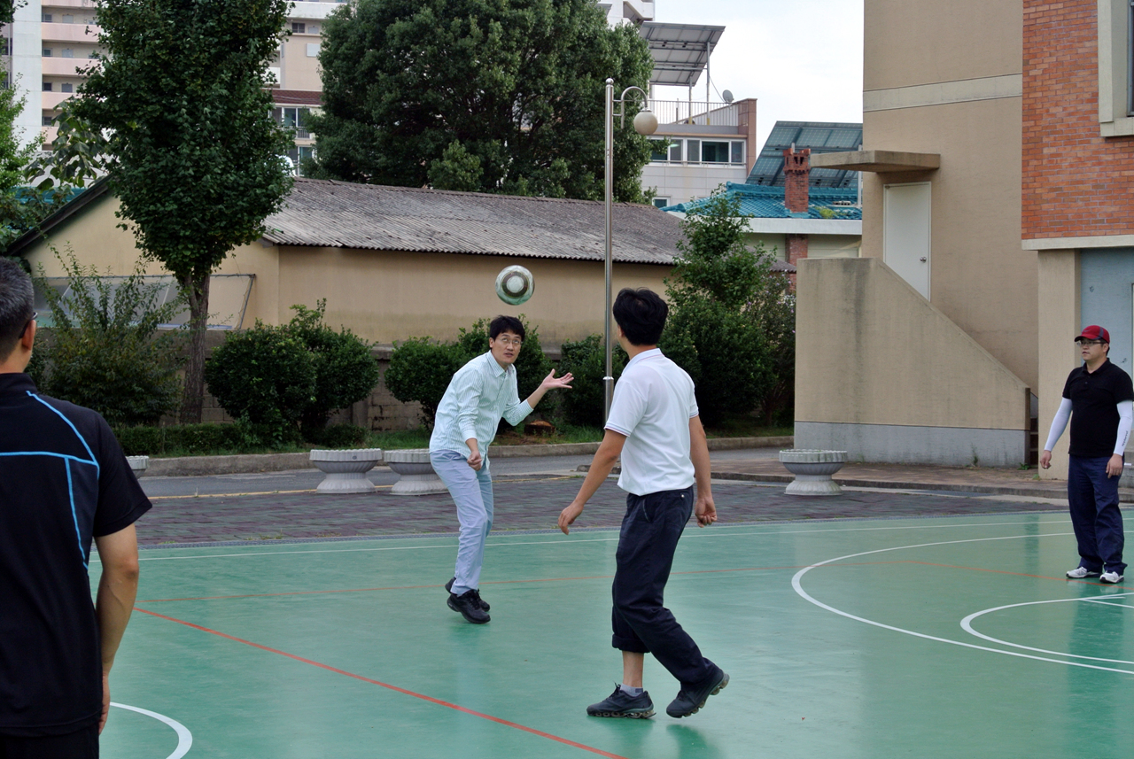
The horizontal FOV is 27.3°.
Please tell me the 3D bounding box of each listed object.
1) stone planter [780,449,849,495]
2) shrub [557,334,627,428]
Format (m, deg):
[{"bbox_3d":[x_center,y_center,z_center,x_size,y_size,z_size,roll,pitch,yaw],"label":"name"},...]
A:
[{"bbox_3d":[2.696,1.021,25.500,0.755,0.470,0.755,1,1,0],"label":"stone planter"},{"bbox_3d":[0.451,0.023,40.300,1.280,1.620,1.250,0,1,0],"label":"shrub"}]

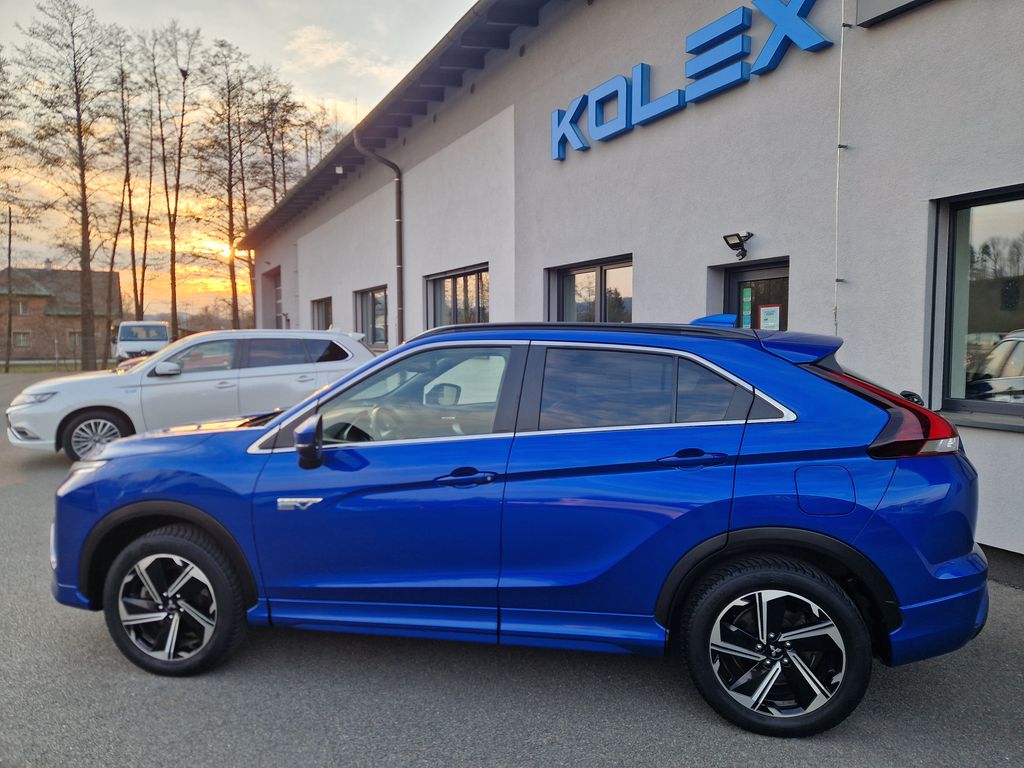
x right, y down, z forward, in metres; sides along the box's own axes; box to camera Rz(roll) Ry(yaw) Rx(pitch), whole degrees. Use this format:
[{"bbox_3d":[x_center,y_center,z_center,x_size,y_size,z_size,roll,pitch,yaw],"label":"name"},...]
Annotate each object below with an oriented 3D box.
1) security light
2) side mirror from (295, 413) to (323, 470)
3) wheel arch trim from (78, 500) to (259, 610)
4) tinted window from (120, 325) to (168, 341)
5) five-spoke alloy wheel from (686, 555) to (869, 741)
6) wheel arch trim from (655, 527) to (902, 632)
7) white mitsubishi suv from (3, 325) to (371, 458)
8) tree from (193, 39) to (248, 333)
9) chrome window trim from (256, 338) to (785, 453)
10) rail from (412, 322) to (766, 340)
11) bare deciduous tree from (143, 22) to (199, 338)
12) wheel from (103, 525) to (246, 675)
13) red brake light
[{"bbox_3d":[2.015,-1.226,5.963,0.270,0.240,0.180,-2,4,-29],"label":"security light"},{"bbox_3d":[-0.849,0.247,2.871,0.150,0.220,0.220,0,3,2],"label":"side mirror"},{"bbox_3d":[-1.586,0.801,3.160,0.950,0.550,0.140,0,4,11],"label":"wheel arch trim"},{"bbox_3d":[-13.673,-1.878,25.300,1.620,0.600,0.350,-2,4,-28],"label":"tinted window"},{"bbox_3d":[1.051,1.046,2.744,0.690,0.690,0.230,0,4,11],"label":"five-spoke alloy wheel"},{"bbox_3d":[1.030,0.767,2.664,0.920,0.430,0.090,1,3,10],"label":"wheel arch trim"},{"bbox_3d":[-4.375,0.107,9.841,4.690,1.700,1.820,-2,4,-28],"label":"white mitsubishi suv"},{"bbox_3d":[-19.968,-12.129,46.366,3.500,21.940,3.500,-2,4,-23],"label":"tree"},{"bbox_3d":[-0.033,0.060,2.965,2.360,0.520,0.240,1,3,10],"label":"chrome window trim"},{"bbox_3d":[0.283,-0.237,3.037,1.560,0.080,0.085,1,3,10],"label":"rail"},{"bbox_3d":[-19.697,-10.742,39.398,3.460,19.750,3.460,-2,4,-26],"label":"bare deciduous tree"},{"bbox_3d":[-1.574,1.027,3.242,0.690,0.690,0.230,0,4,10],"label":"wheel"},{"bbox_3d":[1.488,0.122,2.653,0.500,0.350,0.280,0,4,11],"label":"red brake light"}]

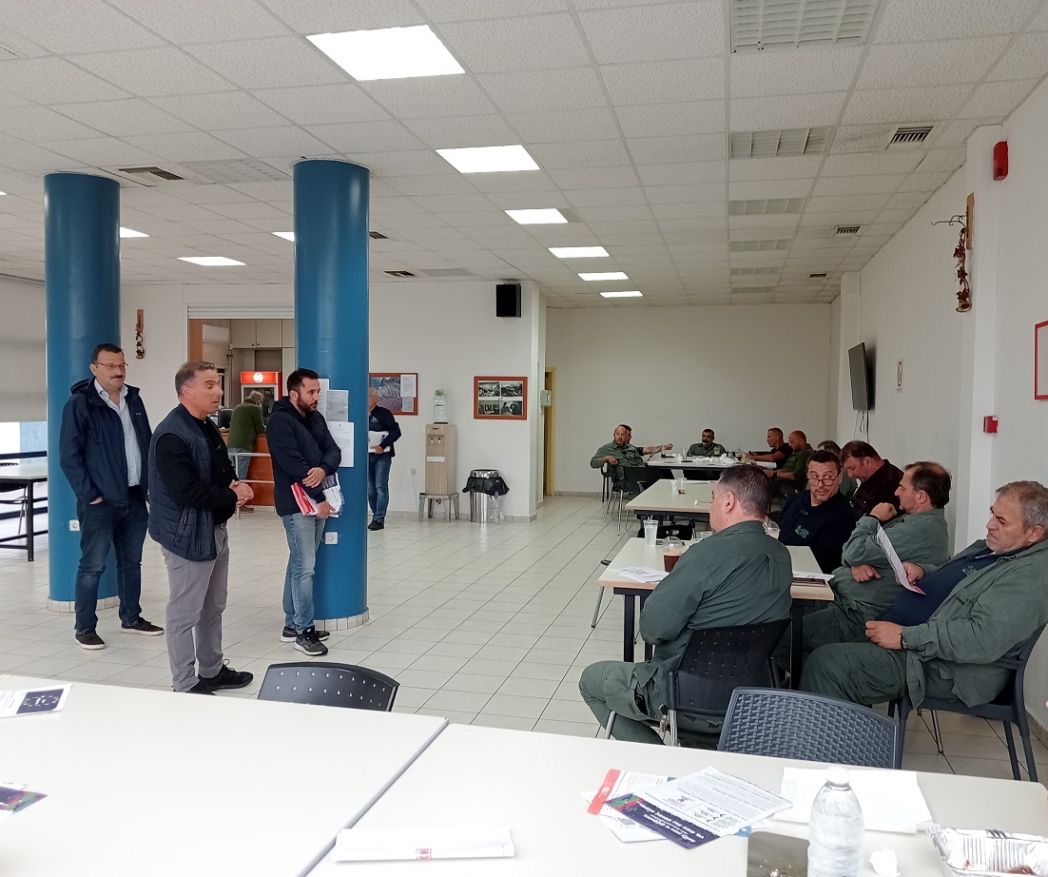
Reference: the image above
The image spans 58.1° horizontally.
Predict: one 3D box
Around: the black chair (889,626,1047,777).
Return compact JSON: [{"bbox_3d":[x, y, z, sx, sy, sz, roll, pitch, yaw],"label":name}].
[{"bbox_3d":[1.592,0.941,3.459,0.550,0.820,0.490,1,2,12],"label":"black chair"}]

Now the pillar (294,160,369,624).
[{"bbox_3d":[-1.283,-0.284,6.316,0.500,3.046,0.500,1,2,12],"label":"pillar"}]

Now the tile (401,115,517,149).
[{"bbox_3d":[-0.347,-1.810,5.549,0.600,0.025,0.600,1,2,12],"label":"tile"}]

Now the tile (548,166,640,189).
[{"bbox_3d":[0.493,-1.805,6.496,0.595,0.022,0.595,1,2,12],"label":"tile"}]

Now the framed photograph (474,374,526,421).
[{"bbox_3d":[-0.296,-0.507,11.938,0.700,0.550,0.030,1,2,12],"label":"framed photograph"}]

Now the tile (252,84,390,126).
[{"bbox_3d":[-1.064,-1.779,5.014,0.600,0.020,0.600,1,2,12],"label":"tile"}]

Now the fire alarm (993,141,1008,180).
[{"bbox_3d":[2.561,-1.478,5.066,0.055,0.195,0.095,1,2,12],"label":"fire alarm"}]

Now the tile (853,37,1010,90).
[{"bbox_3d":[1.869,-1.742,4.375,0.600,0.020,0.600,1,2,12],"label":"tile"}]

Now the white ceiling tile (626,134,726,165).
[{"bbox_3d":[0.952,-1.786,5.798,0.600,0.020,0.600,1,2,12],"label":"white ceiling tile"}]

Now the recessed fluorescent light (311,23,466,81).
[{"bbox_3d":[-0.607,-1.770,4.287,0.600,0.060,0.600,1,2,12],"label":"recessed fluorescent light"}]

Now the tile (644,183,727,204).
[{"bbox_3d":[1.232,-1.844,7.083,0.600,0.025,0.600,1,2,12],"label":"tile"}]

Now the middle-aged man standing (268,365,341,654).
[{"bbox_3d":[-1.327,0.414,5.712,0.380,1.690,0.480,1,2,30],"label":"middle-aged man standing"}]

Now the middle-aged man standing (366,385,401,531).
[{"bbox_3d":[-1.828,0.213,11.453,0.540,1.740,0.400,1,2,30],"label":"middle-aged man standing"}]

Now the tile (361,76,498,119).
[{"bbox_3d":[-0.480,-1.759,4.868,0.595,0.022,0.595,1,2,12],"label":"tile"}]

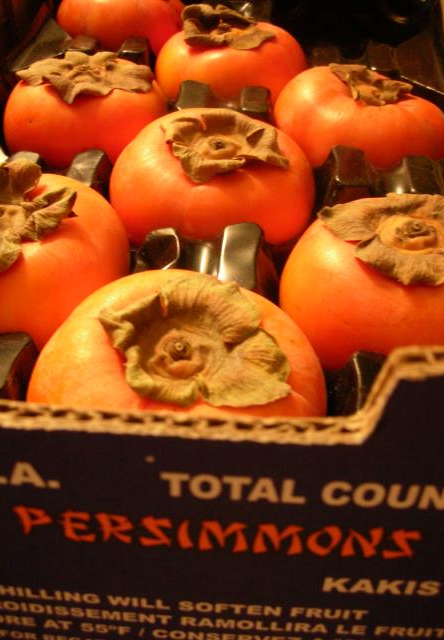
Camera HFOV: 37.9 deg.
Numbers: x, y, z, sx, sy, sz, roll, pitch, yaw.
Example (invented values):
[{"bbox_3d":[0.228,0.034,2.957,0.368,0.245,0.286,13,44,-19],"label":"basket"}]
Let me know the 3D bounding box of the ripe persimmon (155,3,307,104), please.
[{"bbox_3d":[0.005,-0.126,0.333,0.077,0.054,0.077,3,42,2],"label":"ripe persimmon"}]

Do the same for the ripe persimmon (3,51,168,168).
[{"bbox_3d":[-0.061,-0.093,0.294,0.074,0.051,0.074,3,42,2],"label":"ripe persimmon"}]

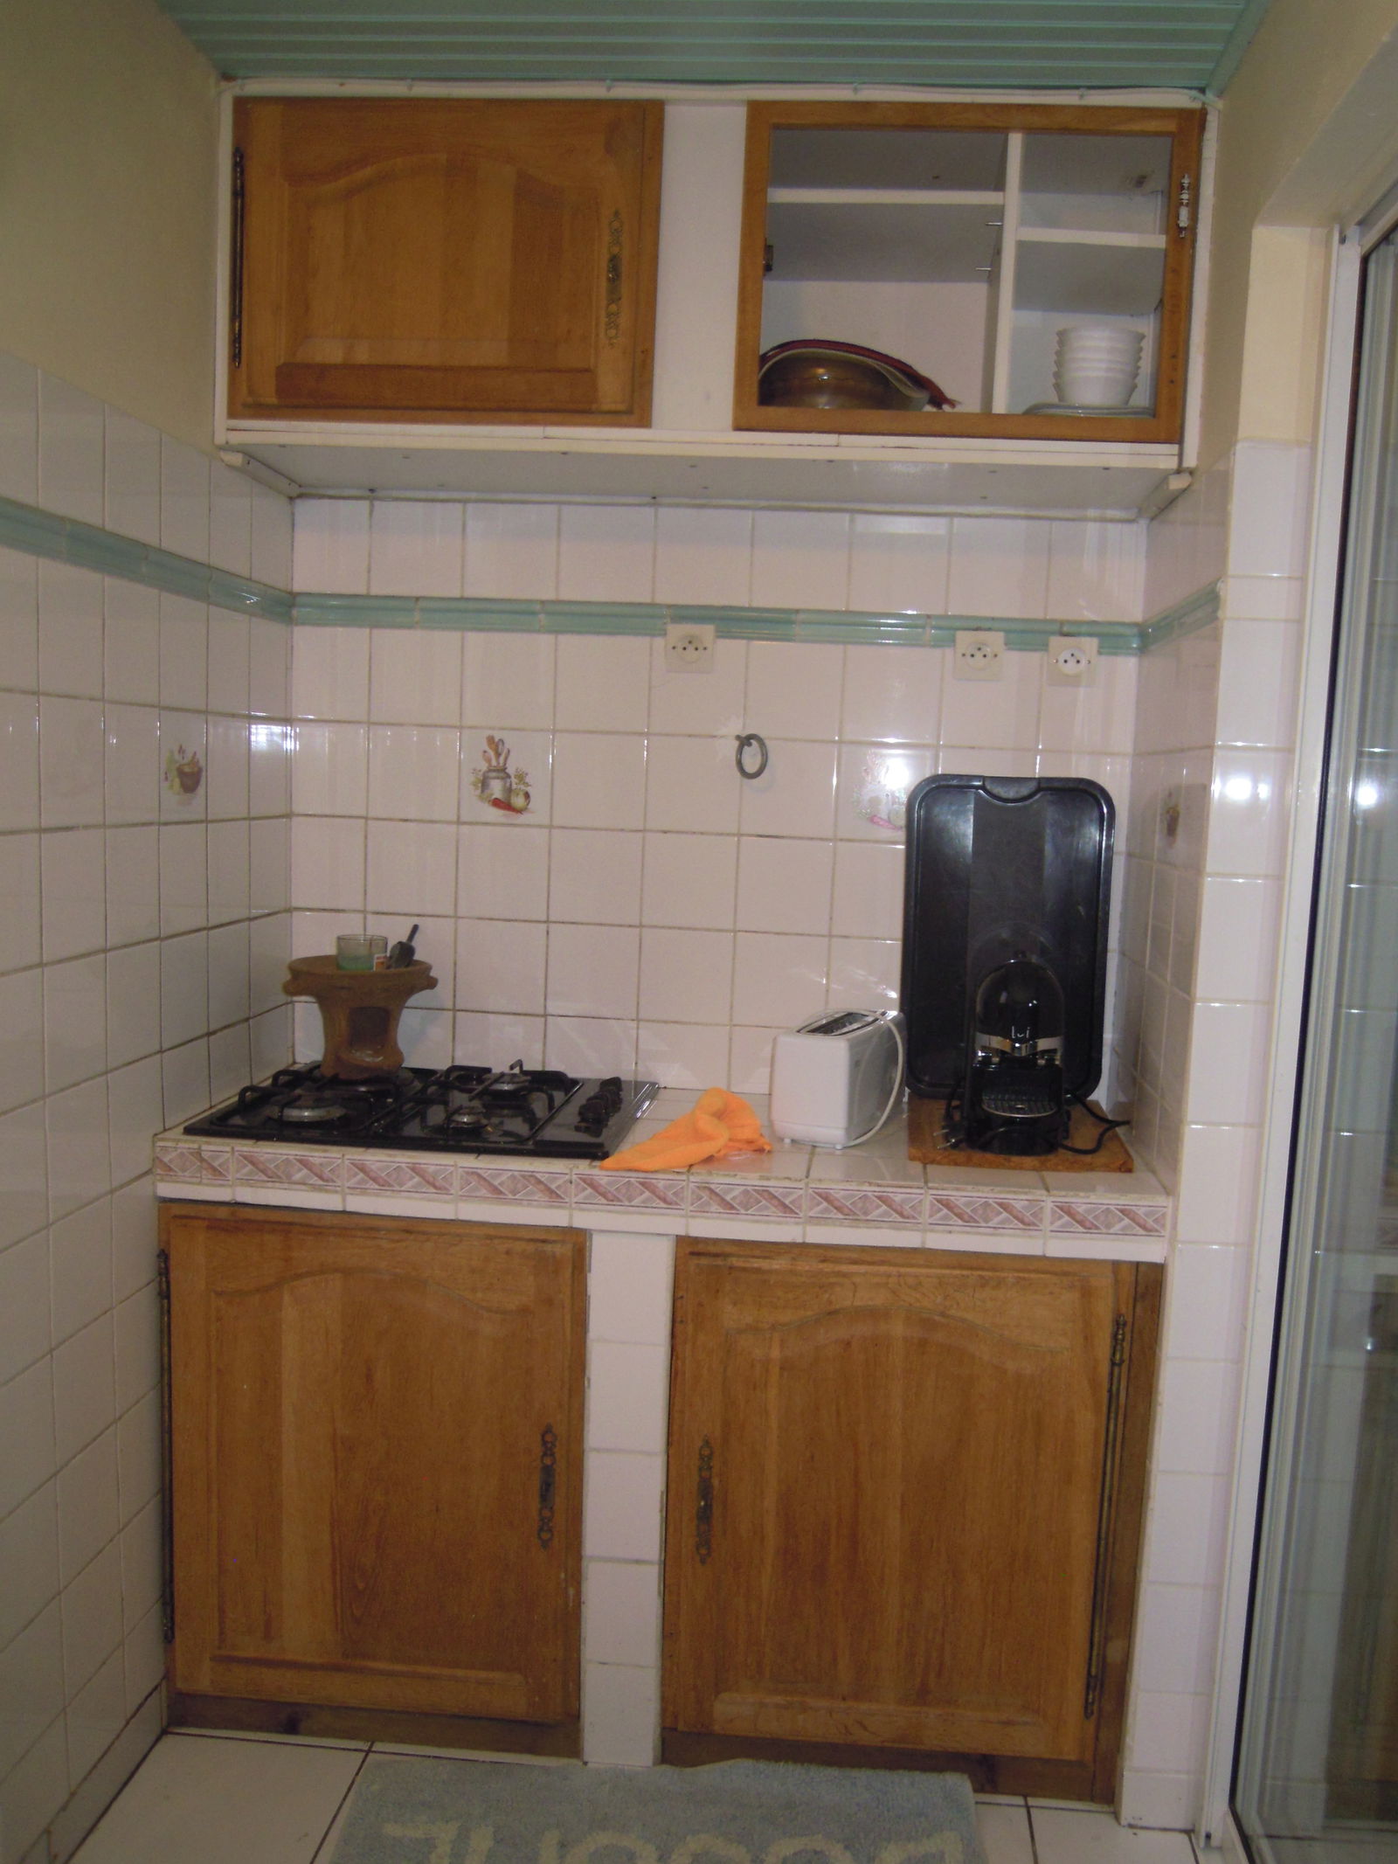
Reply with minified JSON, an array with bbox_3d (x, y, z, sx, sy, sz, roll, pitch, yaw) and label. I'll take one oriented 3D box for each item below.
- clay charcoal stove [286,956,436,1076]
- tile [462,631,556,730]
[{"bbox_3d":[-0.524,0.133,2.338,0.252,0.168,0.232,-1,6,-24],"label":"clay charcoal stove"},{"bbox_3d":[-0.307,-0.403,2.435,0.150,0.150,0.009,3,6,5],"label":"tile"}]

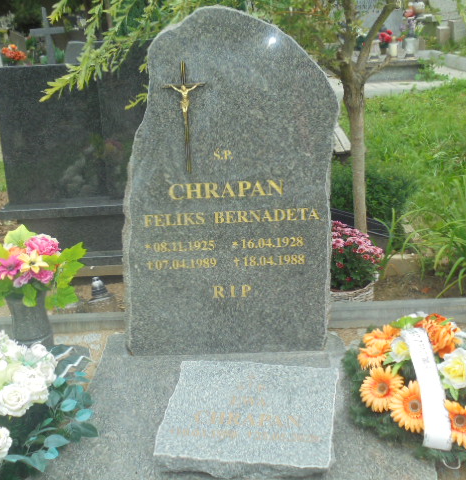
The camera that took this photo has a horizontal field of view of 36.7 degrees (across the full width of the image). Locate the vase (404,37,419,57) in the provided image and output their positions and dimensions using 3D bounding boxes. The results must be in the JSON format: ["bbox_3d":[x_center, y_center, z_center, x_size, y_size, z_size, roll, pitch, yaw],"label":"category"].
[{"bbox_3d":[2.165,-2.334,8.500,0.172,0.225,0.172,1,16,14],"label":"vase"}]

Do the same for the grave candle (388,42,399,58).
[{"bbox_3d":[2.102,-2.481,9.200,0.125,0.205,0.125,2,18,12],"label":"grave candle"}]

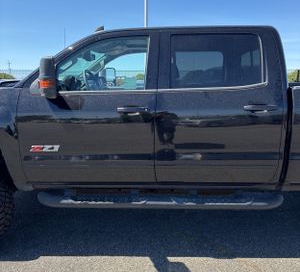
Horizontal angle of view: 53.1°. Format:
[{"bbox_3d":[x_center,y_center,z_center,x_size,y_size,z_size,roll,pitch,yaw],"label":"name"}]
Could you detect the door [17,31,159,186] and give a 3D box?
[{"bbox_3d":[-0.531,-0.251,2.693,1.195,1.350,0.230,0,10,1],"label":"door"}]

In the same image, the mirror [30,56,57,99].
[{"bbox_3d":[-0.828,-0.457,2.376,0.260,0.310,0.350,0,10,1],"label":"mirror"}]

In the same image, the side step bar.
[{"bbox_3d":[0.068,0.578,2.737,2.195,0.105,0.200,0,10,1],"label":"side step bar"}]

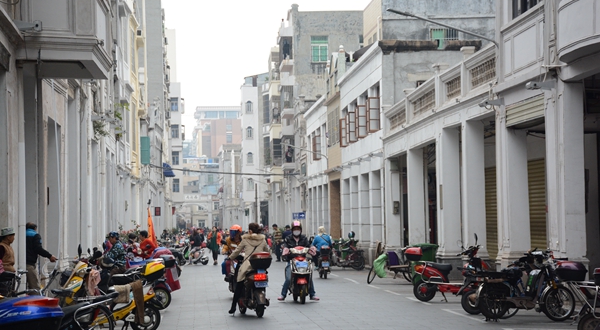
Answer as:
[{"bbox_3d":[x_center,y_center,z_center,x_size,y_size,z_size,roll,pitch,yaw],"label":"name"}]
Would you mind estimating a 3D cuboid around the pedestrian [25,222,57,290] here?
[{"bbox_3d":[-5.000,1.930,25.000,0.600,1.650,0.550,2,-4,-42],"label":"pedestrian"}]

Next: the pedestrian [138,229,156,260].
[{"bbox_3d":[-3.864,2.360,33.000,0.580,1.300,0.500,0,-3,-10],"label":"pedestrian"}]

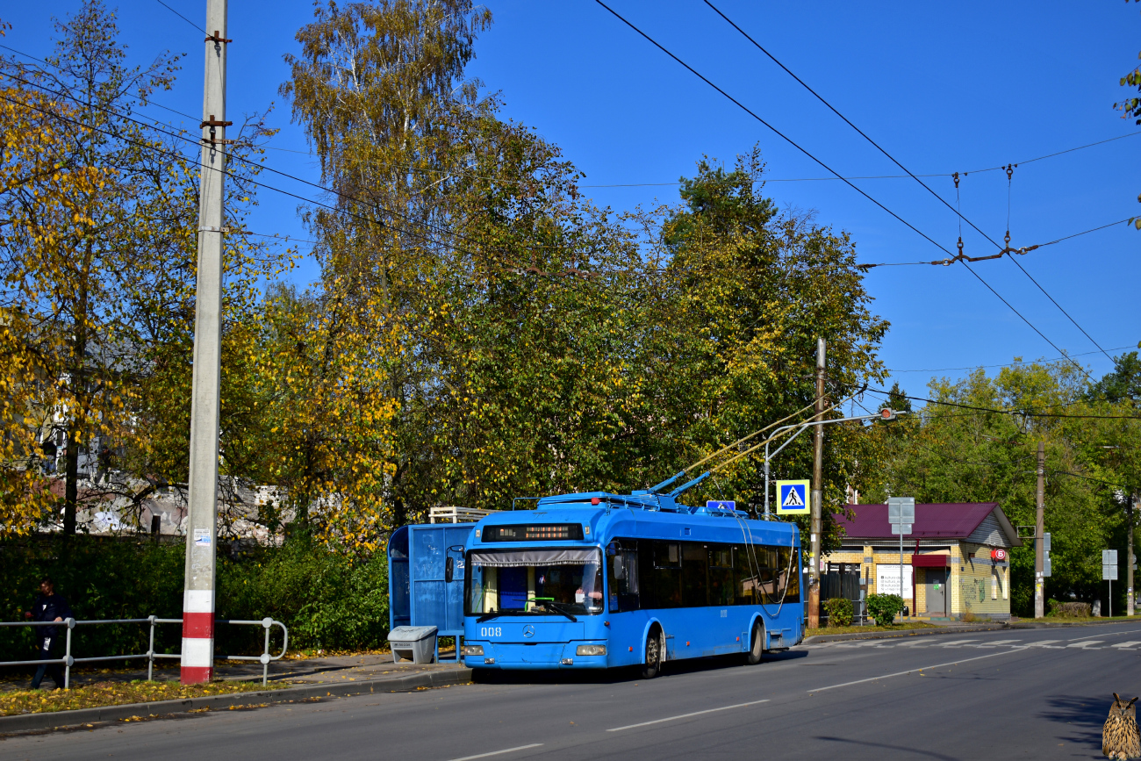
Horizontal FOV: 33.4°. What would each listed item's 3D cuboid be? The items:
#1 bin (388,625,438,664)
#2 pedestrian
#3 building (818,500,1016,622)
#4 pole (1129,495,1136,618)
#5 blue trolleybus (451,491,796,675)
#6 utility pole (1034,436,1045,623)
[{"bbox_3d":[-2.944,4.925,35.561,0.660,0.710,0.680,-3,-7,27],"label":"bin"},{"bbox_3d":[-7.835,3.806,28.500,0.530,1.720,0.550,-4,-8,35],"label":"pedestrian"},{"bbox_3d":[18.041,9.597,101.092,9.300,5.950,12.200,-3,-7,25],"label":"building"},{"bbox_3d":[36.069,10.748,122.493,0.380,8.800,0.380,1,-6,0],"label":"pole"},{"bbox_3d":[1.588,3.754,36.066,2.500,3.400,12.000,-3,-7,22],"label":"blue trolleybus"},{"bbox_3d":[24.838,7.892,100.520,0.430,9.300,0.430,2,-6,0],"label":"utility pole"}]

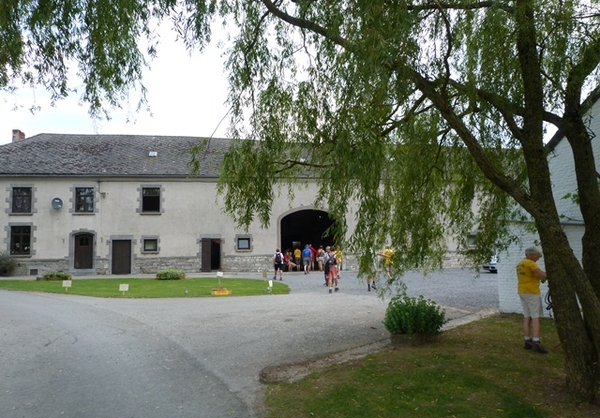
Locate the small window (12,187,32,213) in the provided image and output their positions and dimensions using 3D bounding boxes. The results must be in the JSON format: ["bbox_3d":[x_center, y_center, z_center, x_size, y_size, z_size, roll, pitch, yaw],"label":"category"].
[{"bbox_3d":[-16.853,-0.519,26.301,1.073,1.555,0.150,0,-4,-9],"label":"small window"}]

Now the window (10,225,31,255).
[{"bbox_3d":[-16.823,1.908,26.127,1.094,1.728,0.150,0,-4,-9],"label":"window"}]

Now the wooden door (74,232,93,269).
[{"bbox_3d":[-13.281,2.612,26.661,1.055,2.139,0.120,0,-4,-9],"label":"wooden door"}]

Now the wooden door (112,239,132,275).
[{"bbox_3d":[-11.089,3.022,26.994,1.124,2.108,0.120,0,-4,-9],"label":"wooden door"}]

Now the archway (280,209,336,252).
[{"bbox_3d":[0.807,2.101,29.133,4.176,4.124,0.500,0,-4,-9],"label":"archway"}]

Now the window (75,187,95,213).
[{"bbox_3d":[-13.343,-0.549,26.884,1.052,1.539,0.150,0,-4,-9],"label":"window"}]

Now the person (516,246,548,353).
[{"bbox_3d":[3.872,1.504,7.200,0.520,1.746,0.500,0,-4,-7],"label":"person"}]

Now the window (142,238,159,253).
[{"bbox_3d":[-9.397,2.302,27.327,0.907,0.880,0.150,0,-4,-9],"label":"window"}]

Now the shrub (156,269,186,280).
[{"bbox_3d":[-7.099,3.632,23.900,1.633,0.573,1.224,0,-4,-9],"label":"shrub"}]

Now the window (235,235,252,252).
[{"bbox_3d":[-3.639,2.237,28.184,1.130,1.128,0.150,0,-4,-9],"label":"window"}]

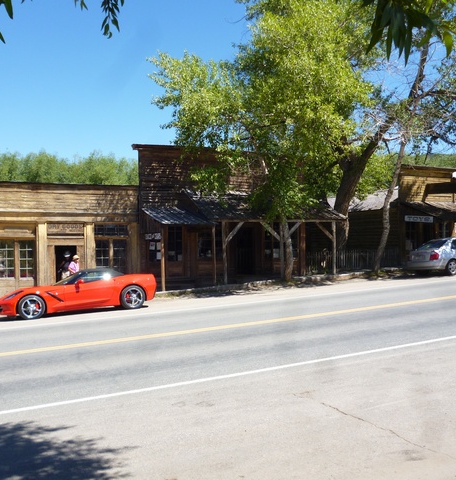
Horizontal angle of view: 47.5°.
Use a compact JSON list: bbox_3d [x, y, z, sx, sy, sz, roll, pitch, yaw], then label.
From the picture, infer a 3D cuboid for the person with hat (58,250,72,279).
[{"bbox_3d":[-5.747,1.244,18.342,0.520,1.708,0.420,-1,0,-30],"label":"person with hat"}]

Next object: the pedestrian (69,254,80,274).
[{"bbox_3d":[-5.351,1.296,18.081,0.400,1.530,0.480,-1,0,30],"label":"pedestrian"}]

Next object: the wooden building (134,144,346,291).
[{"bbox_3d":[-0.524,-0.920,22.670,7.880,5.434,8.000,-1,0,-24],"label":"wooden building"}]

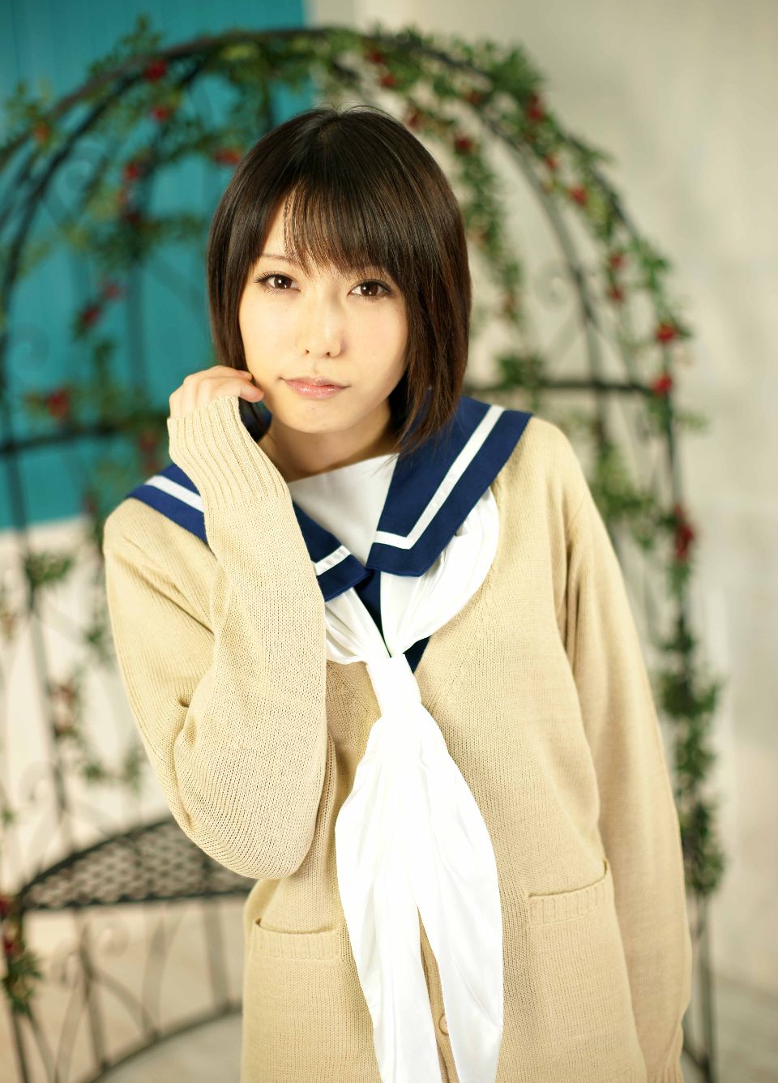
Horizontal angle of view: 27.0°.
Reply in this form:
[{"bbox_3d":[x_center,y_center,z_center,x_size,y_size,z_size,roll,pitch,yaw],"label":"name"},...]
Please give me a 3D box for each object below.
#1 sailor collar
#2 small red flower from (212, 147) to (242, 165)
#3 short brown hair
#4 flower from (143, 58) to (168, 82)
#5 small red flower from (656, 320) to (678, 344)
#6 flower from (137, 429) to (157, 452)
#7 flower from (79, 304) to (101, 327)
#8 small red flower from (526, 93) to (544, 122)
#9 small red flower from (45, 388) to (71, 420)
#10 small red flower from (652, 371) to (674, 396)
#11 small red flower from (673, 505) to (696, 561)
[{"bbox_3d":[-0.044,-0.036,1.280,0.325,0.170,0.210,-10,14,-10],"label":"sailor collar"},{"bbox_3d":[-0.298,-0.708,2.980,0.052,0.033,0.036,-7,10,-4],"label":"small red flower"},{"bbox_3d":[-0.039,-0.197,1.220,0.200,0.260,0.225,3,15,2],"label":"short brown hair"},{"bbox_3d":[-0.378,-0.761,2.620,0.037,0.037,0.034,-7,10,-6],"label":"flower"},{"bbox_3d":[0.454,-0.342,2.650,0.036,0.038,0.033,-4,10,10],"label":"small red flower"},{"bbox_3d":[-0.471,-0.197,3.160,0.038,0.043,0.034,-7,10,-8],"label":"flower"},{"bbox_3d":[-0.563,-0.427,3.060,0.040,0.045,0.036,-8,10,-9],"label":"flower"},{"bbox_3d":[0.235,-0.696,2.600,0.030,0.045,0.027,-5,10,6],"label":"small red flower"},{"bbox_3d":[-0.619,-0.257,3.030,0.050,0.058,0.045,-8,10,-11],"label":"small red flower"},{"bbox_3d":[0.450,-0.259,2.665,0.035,0.038,0.031,-4,10,10],"label":"small red flower"},{"bbox_3d":[0.495,-0.014,2.710,0.037,0.090,0.033,-4,10,10],"label":"small red flower"}]

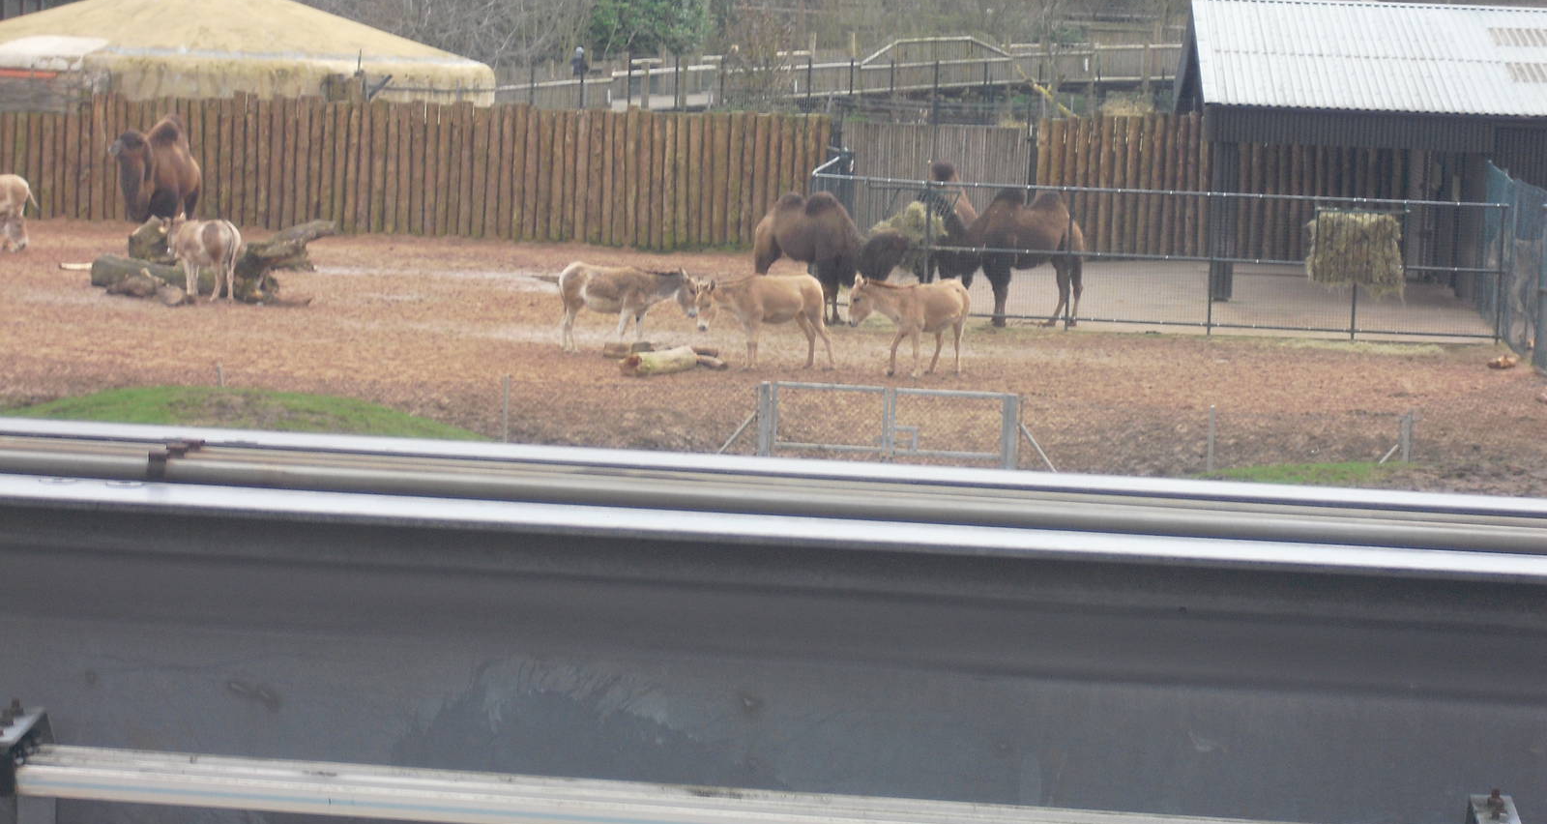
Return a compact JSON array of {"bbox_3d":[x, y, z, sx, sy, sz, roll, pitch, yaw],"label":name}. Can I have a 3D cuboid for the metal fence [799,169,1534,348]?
[{"bbox_3d":[5.429,-2.079,66.600,9.750,1.970,0.200,2,5,4],"label":"metal fence"}]

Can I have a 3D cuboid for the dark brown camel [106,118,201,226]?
[{"bbox_3d":[-10.058,-3.736,77.800,0.850,2.200,2.200,5,6,32],"label":"dark brown camel"}]

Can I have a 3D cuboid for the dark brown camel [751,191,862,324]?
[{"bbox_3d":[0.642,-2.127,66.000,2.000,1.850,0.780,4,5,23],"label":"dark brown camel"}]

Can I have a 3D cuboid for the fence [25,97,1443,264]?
[{"bbox_3d":[-0.945,-4.200,85.000,25.600,2.500,0.400,2,5,0],"label":"fence"}]

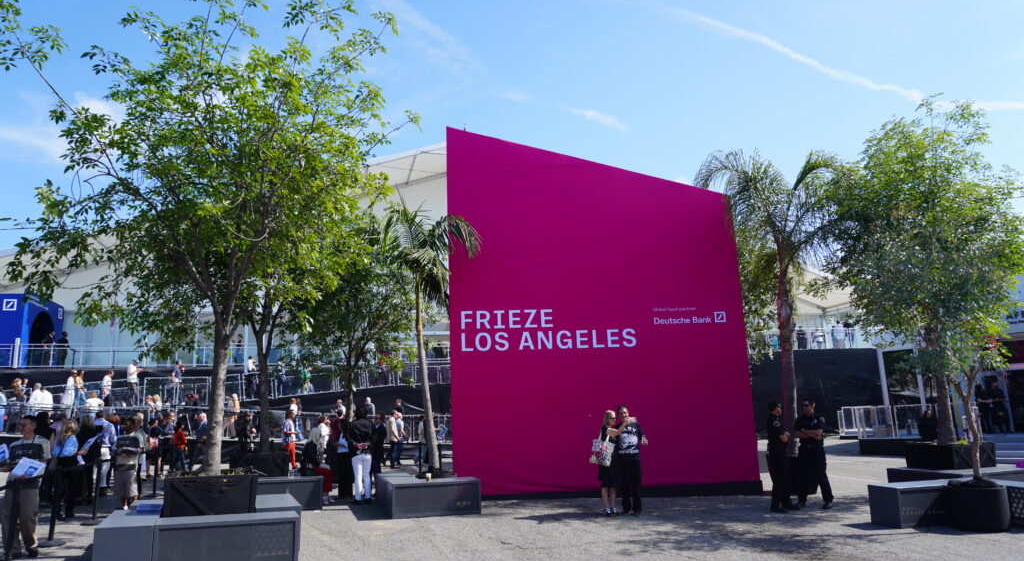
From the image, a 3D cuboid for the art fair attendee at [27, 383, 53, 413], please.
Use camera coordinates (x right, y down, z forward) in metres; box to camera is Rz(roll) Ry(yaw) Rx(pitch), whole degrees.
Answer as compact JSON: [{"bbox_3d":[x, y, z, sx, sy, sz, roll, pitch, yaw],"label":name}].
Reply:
[{"bbox_3d":[-15.390,4.210,22.213,0.550,1.700,0.400,3,-12,-26],"label":"art fair attendee"}]

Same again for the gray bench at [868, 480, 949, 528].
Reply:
[{"bbox_3d":[5.928,3.185,9.793,1.470,0.530,0.500,1,-12,-18],"label":"gray bench"}]

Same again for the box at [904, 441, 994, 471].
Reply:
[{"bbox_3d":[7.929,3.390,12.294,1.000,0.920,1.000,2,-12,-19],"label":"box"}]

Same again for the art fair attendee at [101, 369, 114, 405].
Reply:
[{"bbox_3d":[-14.811,4.101,24.981,0.420,1.680,0.480,1,-12,-17],"label":"art fair attendee"}]

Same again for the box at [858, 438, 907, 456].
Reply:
[{"bbox_3d":[14.716,6.302,25.673,1.900,0.540,2.100,4,-12,-20],"label":"box"}]

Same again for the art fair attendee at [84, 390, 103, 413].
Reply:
[{"bbox_3d":[-15.100,4.880,24.850,0.560,1.680,0.380,-1,-11,-5],"label":"art fair attendee"}]

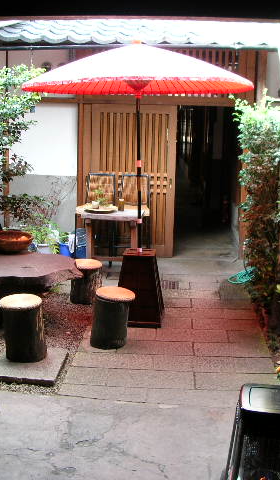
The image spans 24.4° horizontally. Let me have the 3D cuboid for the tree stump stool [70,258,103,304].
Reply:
[{"bbox_3d":[-0.494,0.380,5.960,0.290,0.330,0.290,1,11,4],"label":"tree stump stool"}]

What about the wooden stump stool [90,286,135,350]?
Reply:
[{"bbox_3d":[-0.219,0.619,5.160,0.340,0.420,0.340,1,8,2],"label":"wooden stump stool"}]

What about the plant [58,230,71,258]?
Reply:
[{"bbox_3d":[-0.962,0.084,8.352,0.210,0.420,0.210,1,8,2],"label":"plant"}]

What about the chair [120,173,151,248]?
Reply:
[{"bbox_3d":[-0.106,-0.271,8.534,0.440,1.180,0.500,1,8,2],"label":"chair"}]

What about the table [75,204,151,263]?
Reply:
[{"bbox_3d":[-0.342,0.042,8.095,0.800,0.700,0.500,1,8,2],"label":"table"}]

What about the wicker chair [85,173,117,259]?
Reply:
[{"bbox_3d":[-0.453,-0.274,7.233,0.430,0.920,0.520,2,11,6],"label":"wicker chair"}]

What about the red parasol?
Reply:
[{"bbox_3d":[0.031,-0.715,5.167,1.850,1.643,1.850,1,11,4],"label":"red parasol"}]

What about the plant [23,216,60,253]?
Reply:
[{"bbox_3d":[-1.094,-0.050,7.187,0.390,0.450,0.370,1,11,4],"label":"plant"}]

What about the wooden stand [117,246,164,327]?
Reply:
[{"bbox_3d":[-0.007,0.426,5.810,0.410,0.620,0.410,1,8,2],"label":"wooden stand"}]

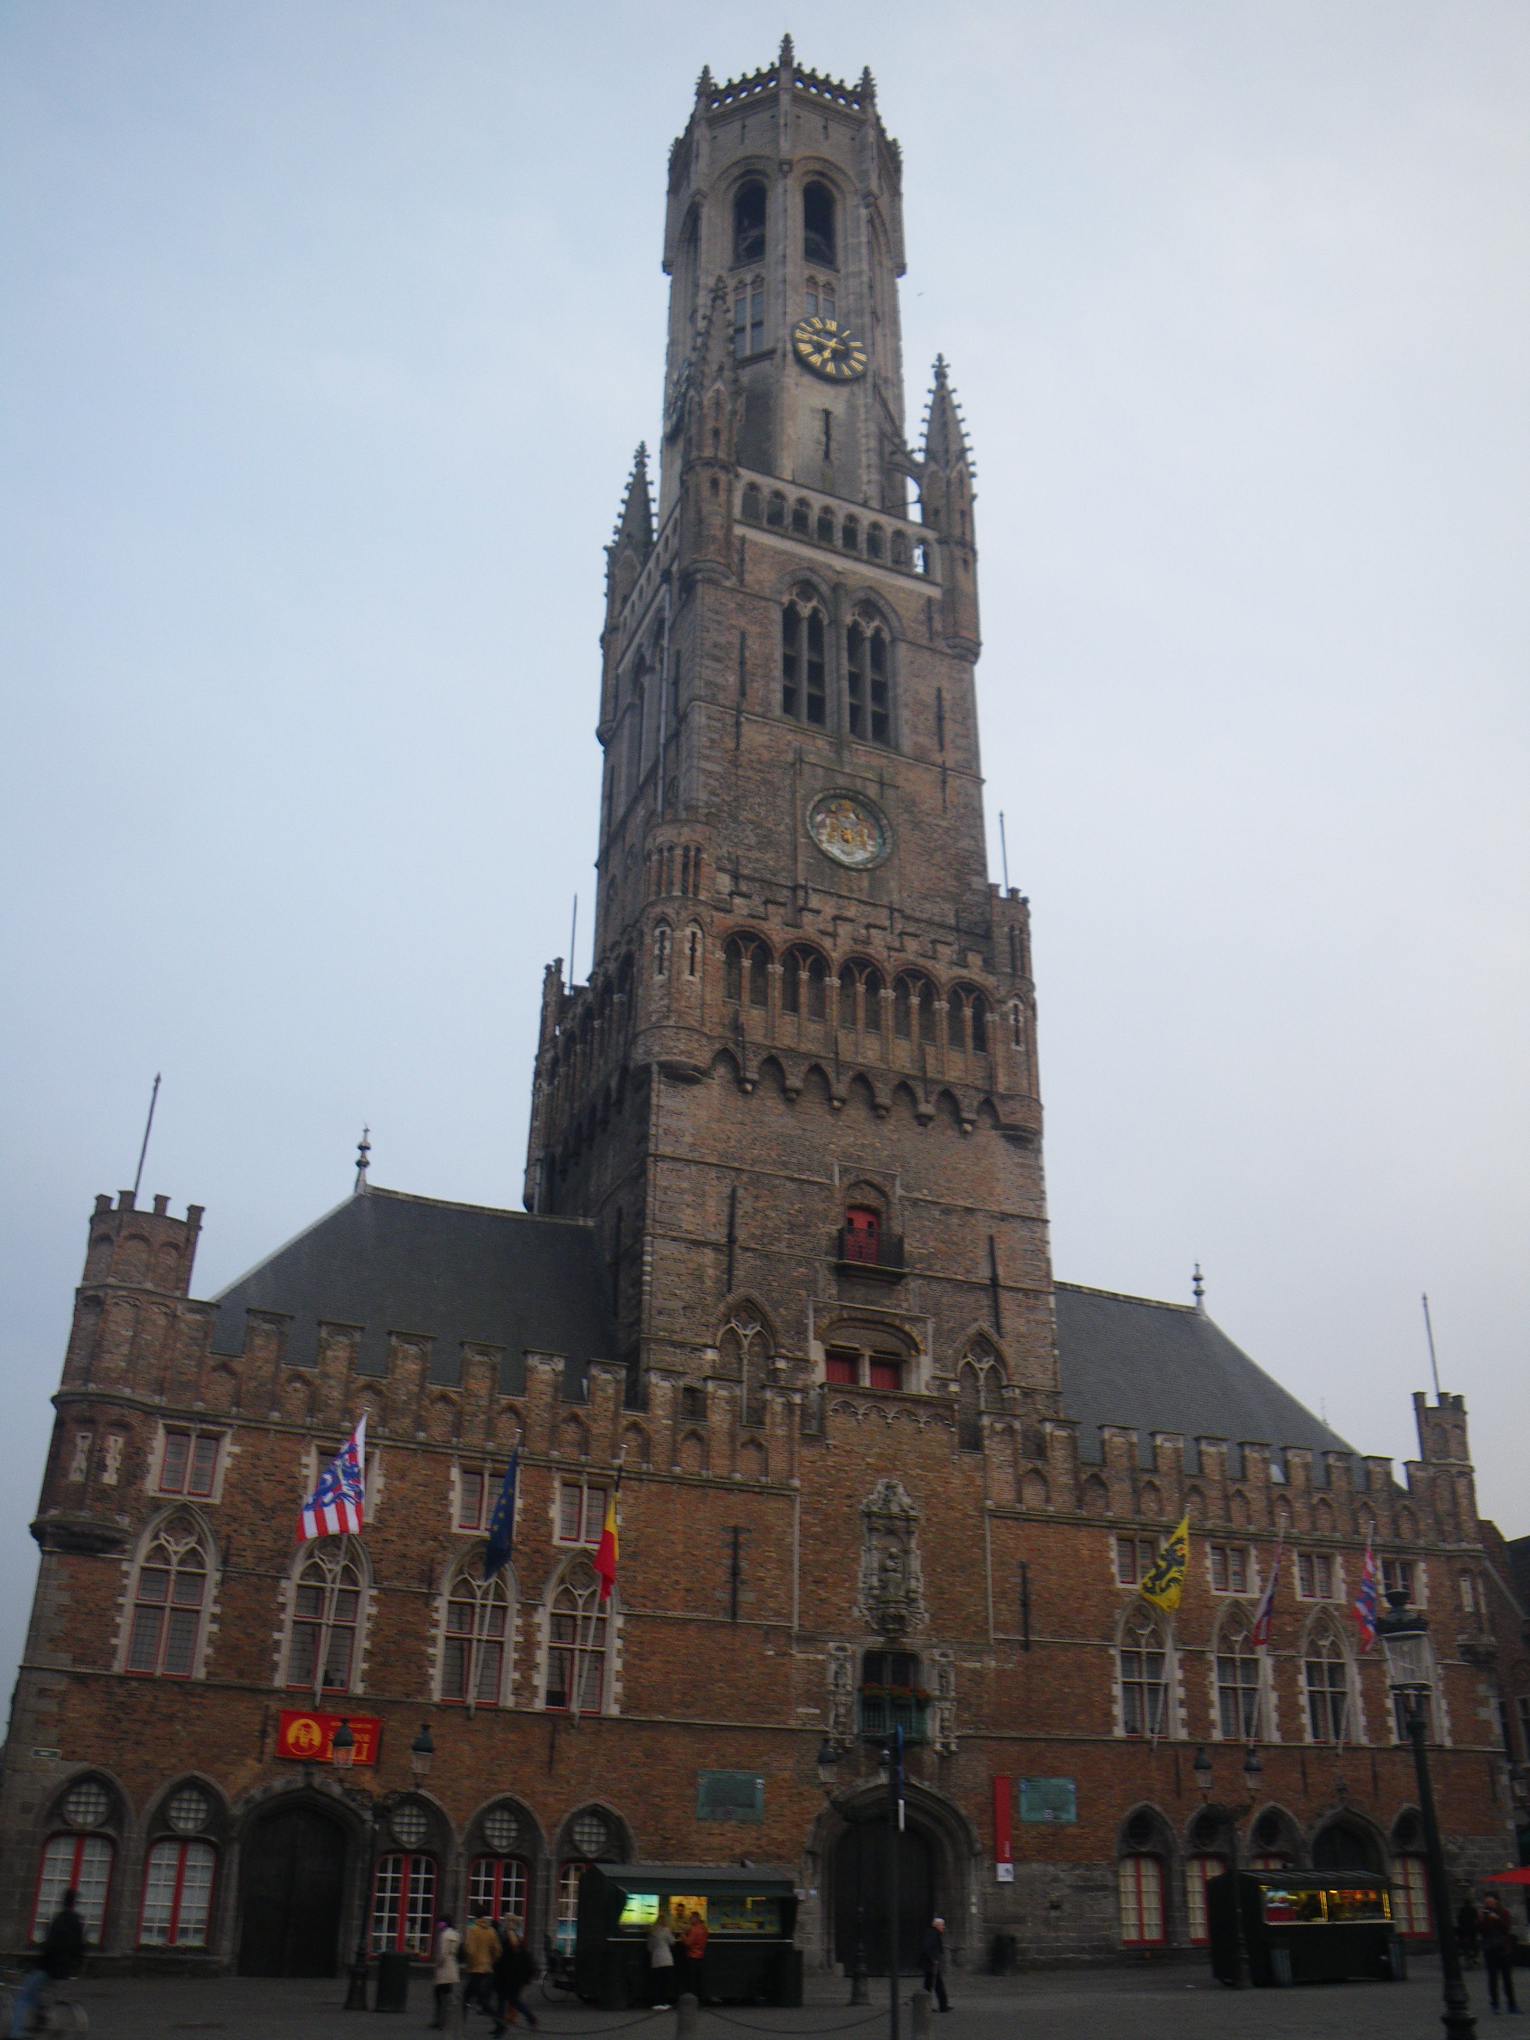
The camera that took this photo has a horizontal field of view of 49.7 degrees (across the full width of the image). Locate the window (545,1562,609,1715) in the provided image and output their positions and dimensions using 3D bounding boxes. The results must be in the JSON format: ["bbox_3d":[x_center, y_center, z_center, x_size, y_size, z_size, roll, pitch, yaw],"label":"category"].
[{"bbox_3d":[-4.650,15.336,40.978,1.700,3.750,0.350,12,-30,-20],"label":"window"}]

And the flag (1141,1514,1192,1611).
[{"bbox_3d":[11.365,15.433,46.935,1.400,2.450,0.700,12,-30,-19],"label":"flag"}]

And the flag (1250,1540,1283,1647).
[{"bbox_3d":[14.495,16.572,47.757,0.750,2.800,0.600,12,-30,-19],"label":"flag"}]

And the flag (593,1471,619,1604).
[{"bbox_3d":[-3.927,12.782,40.658,0.750,2.900,0.600,12,-30,-20],"label":"flag"}]

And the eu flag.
[{"bbox_3d":[-6.439,12.120,40.326,0.650,2.850,0.600,12,-30,-19],"label":"eu flag"}]

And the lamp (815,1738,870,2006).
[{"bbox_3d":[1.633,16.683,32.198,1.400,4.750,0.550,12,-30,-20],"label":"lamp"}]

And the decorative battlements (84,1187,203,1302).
[{"bbox_3d":[-15.904,6.196,42.216,2.650,2.450,2.650,12,-30,-19],"label":"decorative battlements"}]

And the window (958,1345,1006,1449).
[{"bbox_3d":[6.642,11.614,50.480,1.600,3.400,0.400,12,-30,-19],"label":"window"}]

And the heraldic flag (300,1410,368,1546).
[{"bbox_3d":[-10.147,10.784,38.769,1.600,2.850,0.600,12,-30,-20],"label":"heraldic flag"}]

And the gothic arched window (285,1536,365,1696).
[{"bbox_3d":[-10.565,14.288,39.668,1.700,3.600,0.400,12,-30,-19],"label":"gothic arched window"}]

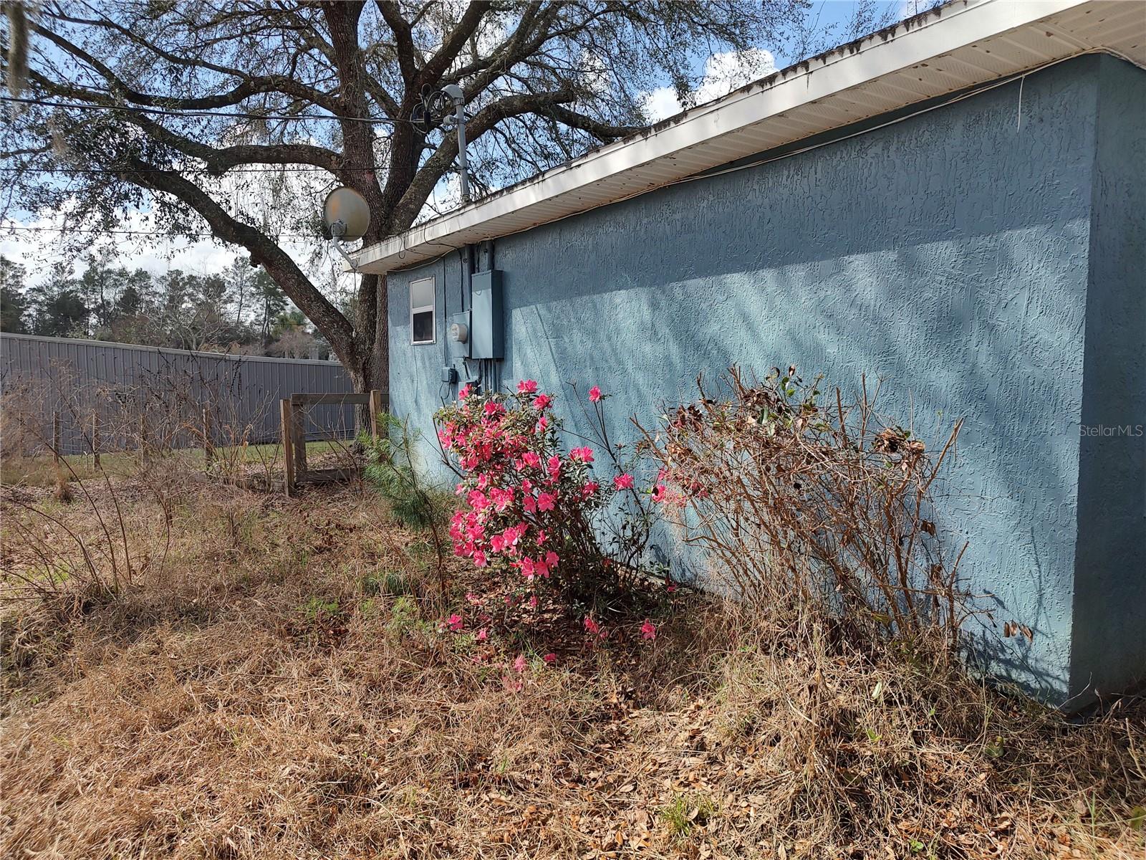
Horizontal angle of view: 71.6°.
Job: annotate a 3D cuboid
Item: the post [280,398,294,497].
[{"bbox_3d":[-3.369,0.214,9.416,0.092,1.140,0.092,-5,4,-40],"label":"post"}]

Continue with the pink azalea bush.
[{"bbox_3d":[-0.156,0.344,4.848,0.950,1.280,1.120,-2,4,-34],"label":"pink azalea bush"}]

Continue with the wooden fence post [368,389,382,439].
[{"bbox_3d":[-2.350,0.137,9.564,0.092,1.232,0.092,-5,5,-44],"label":"wooden fence post"}]

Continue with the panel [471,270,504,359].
[{"bbox_3d":[-0.746,-0.998,6.989,0.125,0.740,0.365,-2,4,-34],"label":"panel"}]

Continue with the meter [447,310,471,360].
[{"bbox_3d":[-1.017,-0.871,7.322,0.200,0.410,0.300,-2,4,-34],"label":"meter"}]

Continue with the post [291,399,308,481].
[{"bbox_3d":[-3.391,0.102,9.868,0.125,1.081,0.090,-3,4,-34],"label":"post"}]

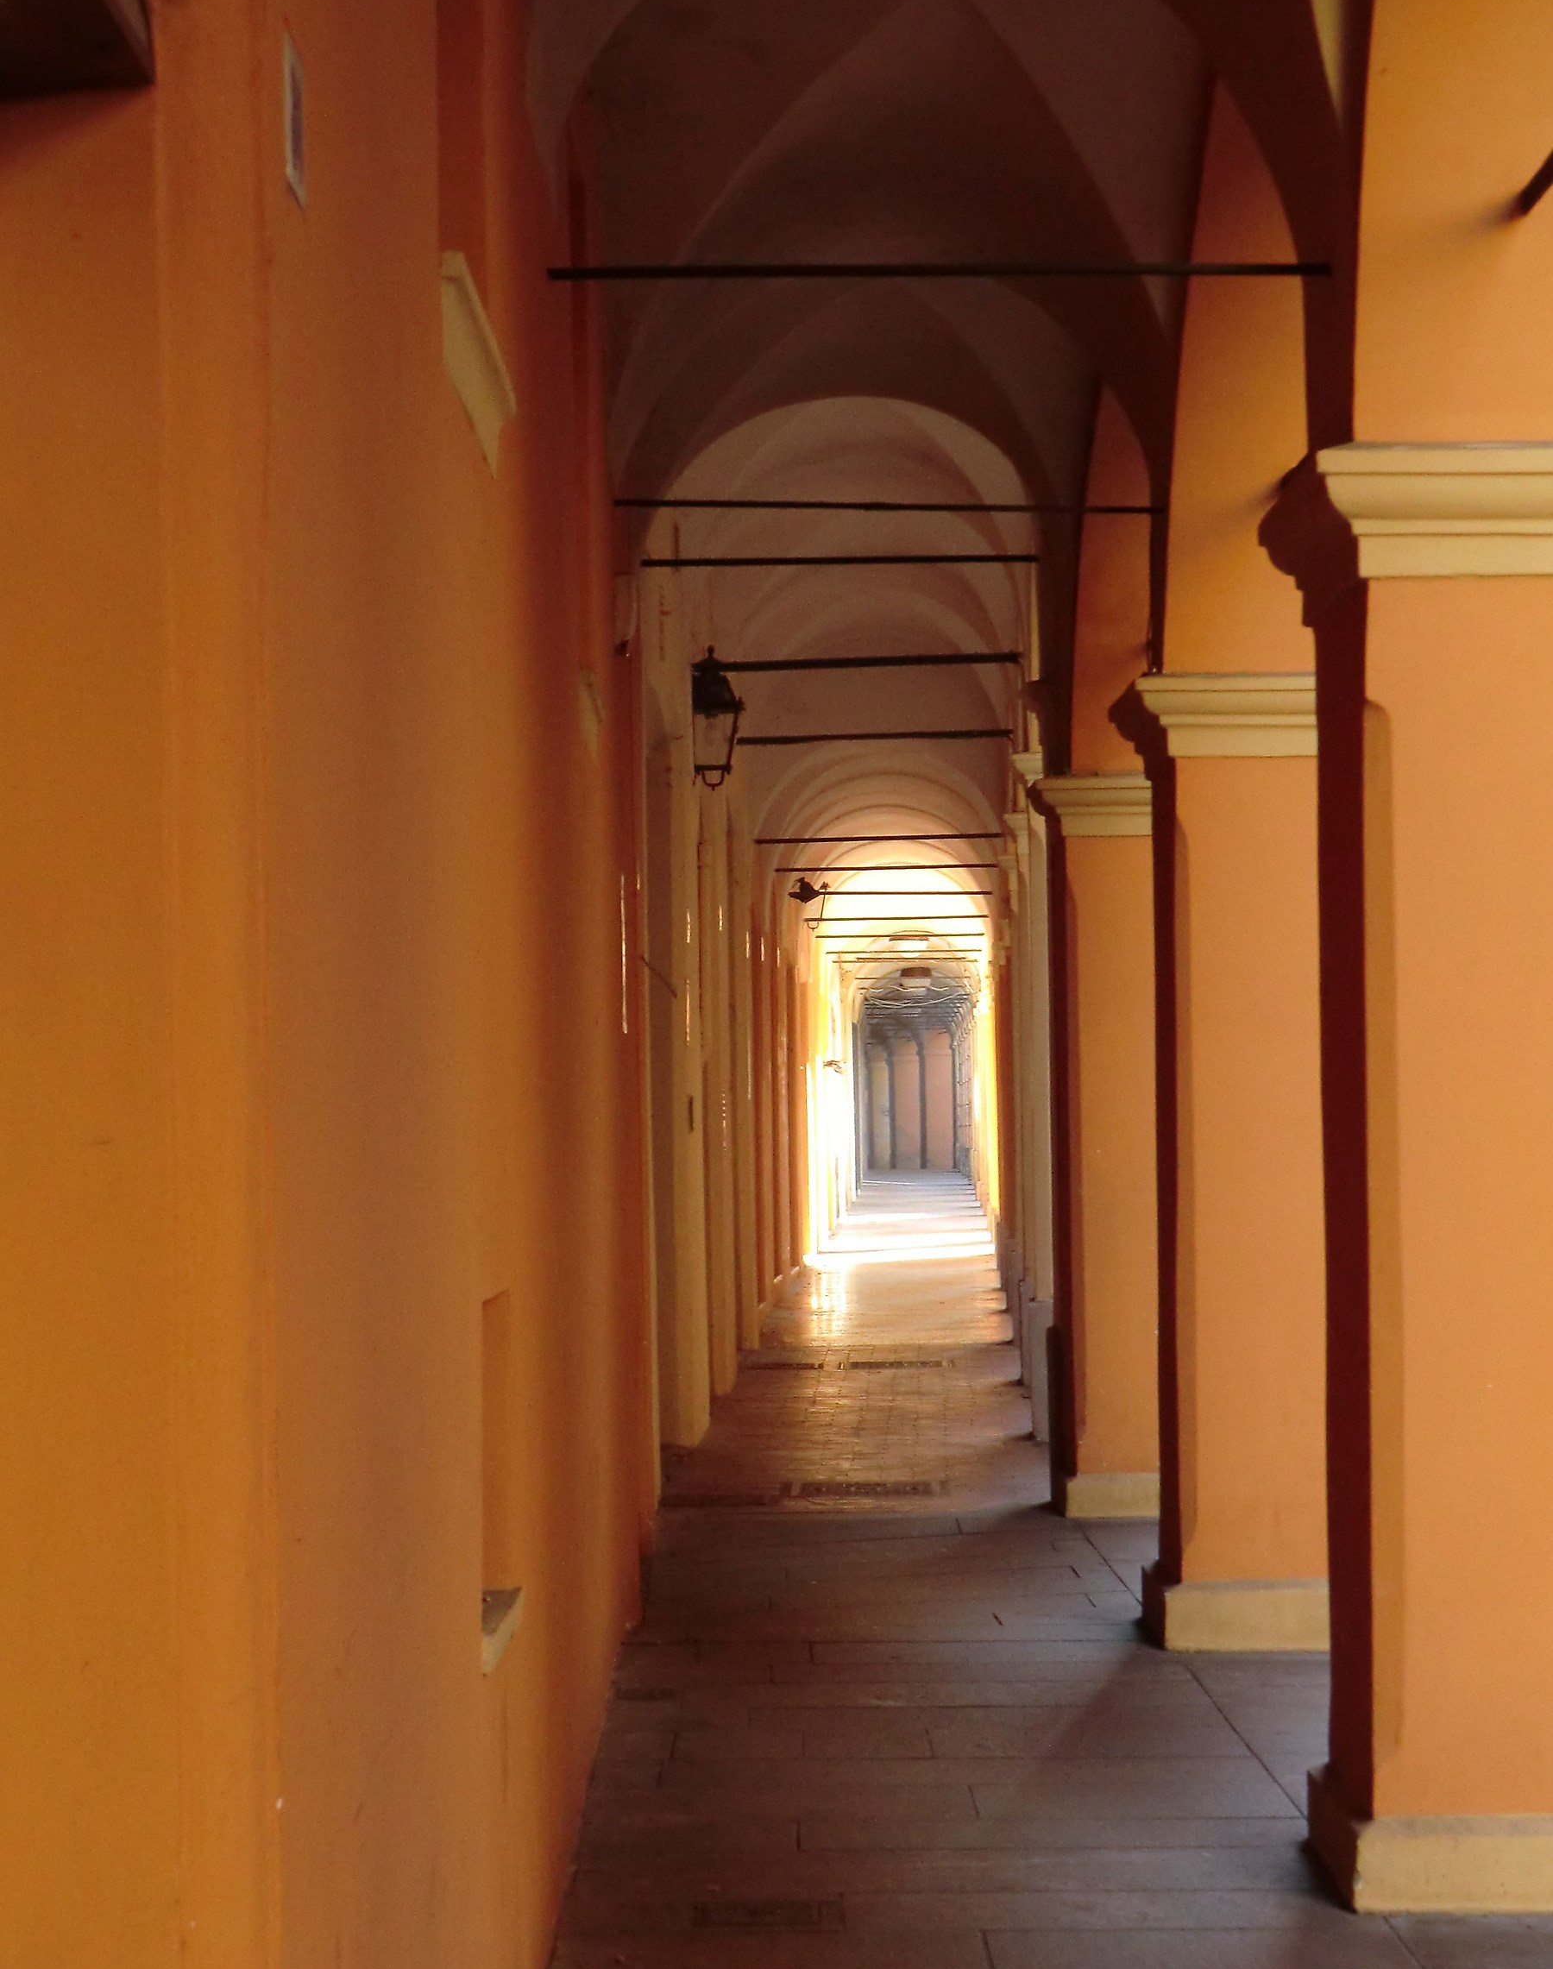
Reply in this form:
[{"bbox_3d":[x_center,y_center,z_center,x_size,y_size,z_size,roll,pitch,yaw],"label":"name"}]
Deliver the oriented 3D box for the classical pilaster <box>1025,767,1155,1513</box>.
[{"bbox_3d":[1.487,0.656,18.450,0.920,2.920,1.020,0,-2,0],"label":"classical pilaster"}]

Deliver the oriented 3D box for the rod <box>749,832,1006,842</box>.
[{"bbox_3d":[0.715,-1.014,31.635,1.712,0.031,0.031,-1,-2,2],"label":"rod"}]

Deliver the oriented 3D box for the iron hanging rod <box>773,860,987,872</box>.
[{"bbox_3d":[0.846,-0.921,35.865,1.717,0.028,0.028,-1,-2,2],"label":"iron hanging rod"}]

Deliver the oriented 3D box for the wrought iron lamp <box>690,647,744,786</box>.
[{"bbox_3d":[-0.345,-1.436,24.525,0.330,0.770,0.330,0,-2,0],"label":"wrought iron lamp"}]

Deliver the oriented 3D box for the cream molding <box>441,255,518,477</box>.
[{"bbox_3d":[-0.413,-0.830,6.165,0.070,0.135,1.100,0,-2,0],"label":"cream molding"}]

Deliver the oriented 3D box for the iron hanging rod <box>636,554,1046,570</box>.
[{"bbox_3d":[0.264,-1.753,18.810,1.647,0.031,0.031,-1,-2,0],"label":"iron hanging rod"}]

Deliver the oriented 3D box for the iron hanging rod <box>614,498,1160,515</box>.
[{"bbox_3d":[0.340,-1.465,13.950,1.678,0.023,0.023,1,-2,0],"label":"iron hanging rod"}]

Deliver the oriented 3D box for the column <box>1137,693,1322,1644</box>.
[{"bbox_3d":[1.531,0.543,13.950,0.920,2.890,1.020,0,-2,0],"label":"column"}]

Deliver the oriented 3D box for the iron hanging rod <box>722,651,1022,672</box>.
[{"bbox_3d":[0.418,-1.631,23.040,1.649,0.048,0.048,-2,-2,1],"label":"iron hanging rod"}]

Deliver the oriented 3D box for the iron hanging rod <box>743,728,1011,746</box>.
[{"bbox_3d":[0.595,-1.485,27.315,1.658,0.044,0.044,-2,-2,2],"label":"iron hanging rod"}]

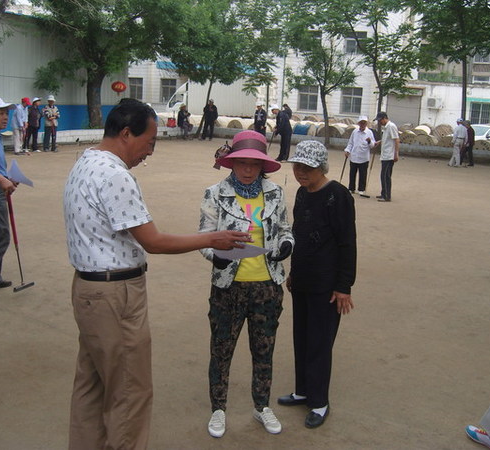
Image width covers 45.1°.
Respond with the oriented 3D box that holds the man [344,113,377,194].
[{"bbox_3d":[2.465,-1.504,12.579,0.620,1.660,0.420,2,12,-2],"label":"man"}]

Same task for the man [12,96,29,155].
[{"bbox_3d":[-6.717,-2.970,17.632,0.500,1.650,0.480,7,13,22],"label":"man"}]

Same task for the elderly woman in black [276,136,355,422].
[{"bbox_3d":[0.413,0.342,3.355,0.470,1.600,0.350,10,14,32],"label":"elderly woman in black"}]

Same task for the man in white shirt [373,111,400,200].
[{"bbox_3d":[2.784,-1.335,11.596,0.450,1.735,0.500,-2,13,-22],"label":"man in white shirt"}]

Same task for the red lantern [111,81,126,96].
[{"bbox_3d":[-5.127,-5.543,24.000,0.600,0.610,0.600,2,12,-1],"label":"red lantern"}]

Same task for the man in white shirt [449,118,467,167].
[{"bbox_3d":[7.464,-2.875,20.602,0.530,1.664,0.550,-9,16,-44],"label":"man in white shirt"}]

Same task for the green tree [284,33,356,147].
[{"bbox_3d":[3.082,-5.575,24.381,3.050,4.666,3.000,3,12,0],"label":"green tree"}]

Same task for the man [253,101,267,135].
[{"bbox_3d":[0.577,-3.922,22.973,0.500,1.710,0.360,3,12,4],"label":"man"}]

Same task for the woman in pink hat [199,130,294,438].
[{"bbox_3d":[0.013,0.342,3.146,0.540,1.650,0.470,2,12,-2],"label":"woman in pink hat"}]

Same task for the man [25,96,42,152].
[{"bbox_3d":[-6.621,-3.134,18.449,0.380,1.660,0.500,10,14,31],"label":"man"}]

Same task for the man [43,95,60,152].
[{"bbox_3d":[-5.973,-3.125,18.191,0.540,1.732,0.380,0,12,-11],"label":"man"}]

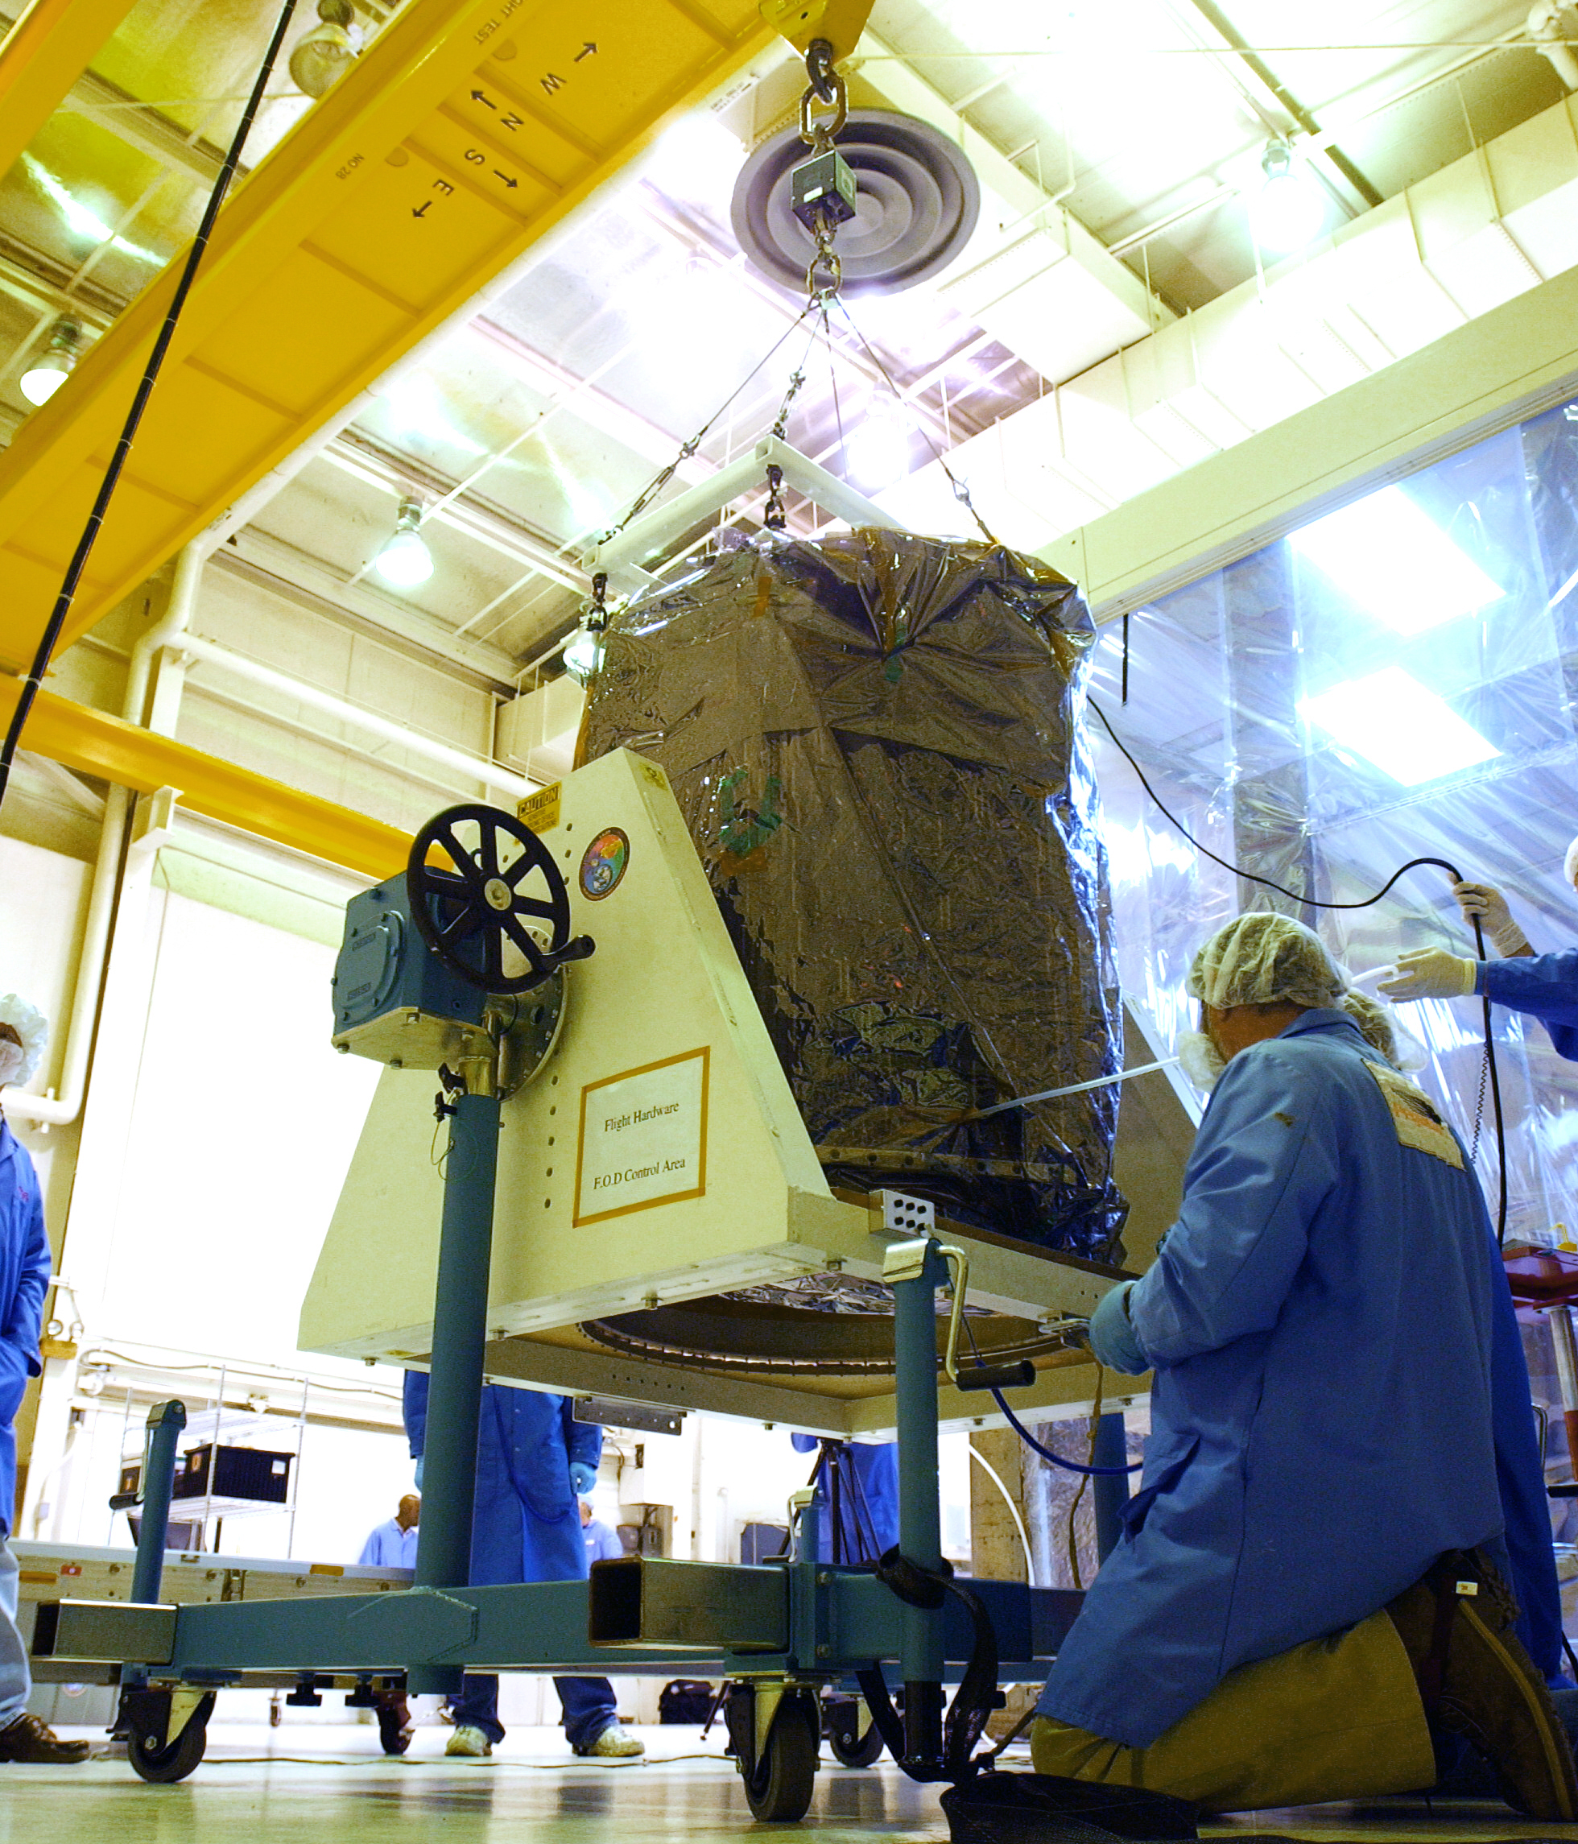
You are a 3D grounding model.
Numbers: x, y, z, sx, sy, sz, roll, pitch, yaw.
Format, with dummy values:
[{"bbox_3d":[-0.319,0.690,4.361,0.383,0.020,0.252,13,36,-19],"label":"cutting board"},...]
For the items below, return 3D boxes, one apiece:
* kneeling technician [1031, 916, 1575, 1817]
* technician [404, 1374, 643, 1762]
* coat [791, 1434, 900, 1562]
[{"bbox_3d":[0.685,0.575,2.280,0.660,1.150,0.570,-15,-29,30],"label":"kneeling technician"},{"bbox_3d":[-0.740,1.397,4.800,0.580,1.770,0.380,7,-26,-14],"label":"technician"},{"bbox_3d":[0.336,2.300,6.970,0.580,1.030,0.400,-1,-25,2],"label":"coat"}]

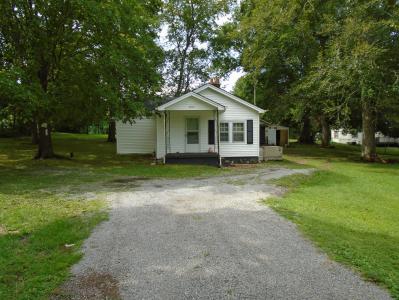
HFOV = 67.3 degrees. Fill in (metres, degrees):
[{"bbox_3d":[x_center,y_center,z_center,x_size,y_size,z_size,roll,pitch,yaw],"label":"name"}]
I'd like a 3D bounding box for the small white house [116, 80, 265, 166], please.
[{"bbox_3d":[-1.200,-1.673,20.944,10.000,4.700,11.200,0,3,0],"label":"small white house"}]

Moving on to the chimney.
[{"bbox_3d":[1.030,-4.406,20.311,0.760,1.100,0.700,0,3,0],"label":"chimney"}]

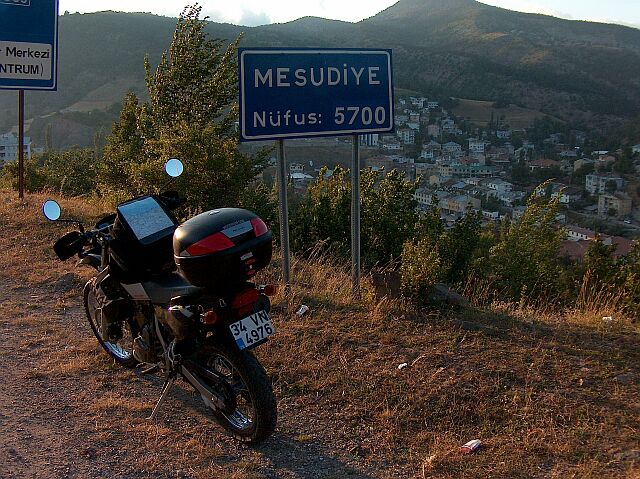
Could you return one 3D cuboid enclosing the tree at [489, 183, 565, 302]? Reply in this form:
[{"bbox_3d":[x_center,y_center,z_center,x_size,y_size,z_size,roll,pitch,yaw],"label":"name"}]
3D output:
[{"bbox_3d":[2.719,0.079,9.000,1.000,1.650,1.000,3,11,16],"label":"tree"}]

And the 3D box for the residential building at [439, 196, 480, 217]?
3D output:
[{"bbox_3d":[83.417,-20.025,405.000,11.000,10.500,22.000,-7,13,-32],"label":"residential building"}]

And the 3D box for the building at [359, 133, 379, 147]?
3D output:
[{"bbox_3d":[45.688,-93.622,640.000,18.500,14.000,12.000,0,11,0],"label":"building"}]

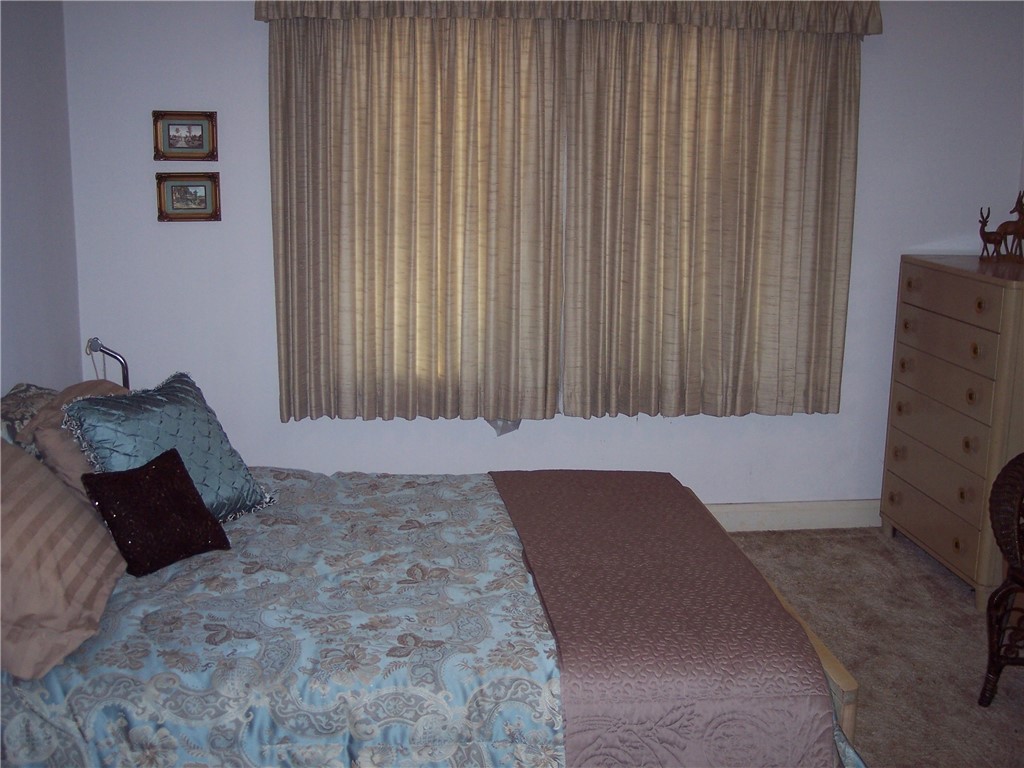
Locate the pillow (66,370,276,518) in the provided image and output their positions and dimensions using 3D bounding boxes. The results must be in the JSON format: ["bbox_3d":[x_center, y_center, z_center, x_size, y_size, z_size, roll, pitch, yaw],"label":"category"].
[{"bbox_3d":[-0.941,0.202,3.193,0.150,0.470,0.470,-39,-9,27],"label":"pillow"}]

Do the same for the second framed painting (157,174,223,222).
[{"bbox_3d":[-1.256,-0.728,4.495,0.238,0.187,0.025,-1,11,-9],"label":"second framed painting"}]

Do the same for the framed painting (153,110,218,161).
[{"bbox_3d":[-1.256,-0.955,4.450,0.241,0.186,0.025,-1,11,-9],"label":"framed painting"}]

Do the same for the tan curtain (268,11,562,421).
[{"bbox_3d":[-0.358,-0.642,4.570,1.151,1.613,0.110,-1,11,-9],"label":"tan curtain"}]

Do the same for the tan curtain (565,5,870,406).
[{"bbox_3d":[0.813,-0.656,4.747,1.228,1.618,0.110,-1,11,-9],"label":"tan curtain"}]

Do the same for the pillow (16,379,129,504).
[{"bbox_3d":[-1.099,0.222,3.224,0.160,0.450,0.580,-33,8,7],"label":"pillow"}]

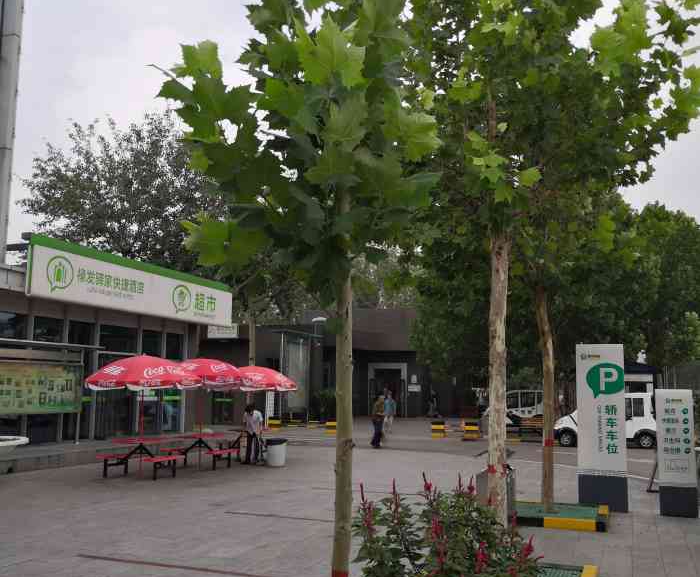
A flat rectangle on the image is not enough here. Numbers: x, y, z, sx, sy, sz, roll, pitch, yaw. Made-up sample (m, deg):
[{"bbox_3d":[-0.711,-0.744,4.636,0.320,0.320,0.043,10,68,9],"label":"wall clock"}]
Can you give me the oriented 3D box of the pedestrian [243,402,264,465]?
[{"bbox_3d":[-2.372,3.546,17.800,0.520,1.530,0.450,-1,-7,14],"label":"pedestrian"}]

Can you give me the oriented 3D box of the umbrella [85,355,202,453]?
[{"bbox_3d":[-4.070,2.320,14.170,2.320,2.050,2.320,-2,-8,21],"label":"umbrella"}]

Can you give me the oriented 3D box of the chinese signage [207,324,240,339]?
[{"bbox_3d":[-4.764,1.594,27.300,1.250,0.600,0.150,-2,-7,21],"label":"chinese signage"}]

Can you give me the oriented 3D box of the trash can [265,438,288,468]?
[{"bbox_3d":[-1.710,3.866,17.000,0.500,0.670,0.500,1,-7,-6],"label":"trash can"}]

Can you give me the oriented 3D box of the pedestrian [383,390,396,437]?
[{"bbox_3d":[1.458,4.637,27.000,0.500,1.700,0.380,0,-7,6],"label":"pedestrian"}]

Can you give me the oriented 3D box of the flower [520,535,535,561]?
[{"bbox_3d":[1.024,1.495,4.200,0.080,0.150,0.075,-2,-8,21],"label":"flower"}]

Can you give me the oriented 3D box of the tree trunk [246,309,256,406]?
[{"bbox_3d":[-2.968,2.781,22.000,0.200,3.900,0.200,-2,-7,21],"label":"tree trunk"}]

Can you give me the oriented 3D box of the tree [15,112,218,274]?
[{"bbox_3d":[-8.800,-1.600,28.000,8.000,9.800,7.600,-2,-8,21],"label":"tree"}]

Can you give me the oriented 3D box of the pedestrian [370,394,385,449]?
[{"bbox_3d":[0.863,4.203,23.000,0.460,1.680,0.360,-5,-9,37],"label":"pedestrian"}]

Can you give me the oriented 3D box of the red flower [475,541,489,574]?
[{"bbox_3d":[0.732,1.497,4.050,0.078,0.185,0.076,-2,-8,21],"label":"red flower"}]

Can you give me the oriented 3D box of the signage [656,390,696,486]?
[{"bbox_3d":[4.610,2.220,10.310,0.500,1.570,0.170,-2,-8,21],"label":"signage"}]

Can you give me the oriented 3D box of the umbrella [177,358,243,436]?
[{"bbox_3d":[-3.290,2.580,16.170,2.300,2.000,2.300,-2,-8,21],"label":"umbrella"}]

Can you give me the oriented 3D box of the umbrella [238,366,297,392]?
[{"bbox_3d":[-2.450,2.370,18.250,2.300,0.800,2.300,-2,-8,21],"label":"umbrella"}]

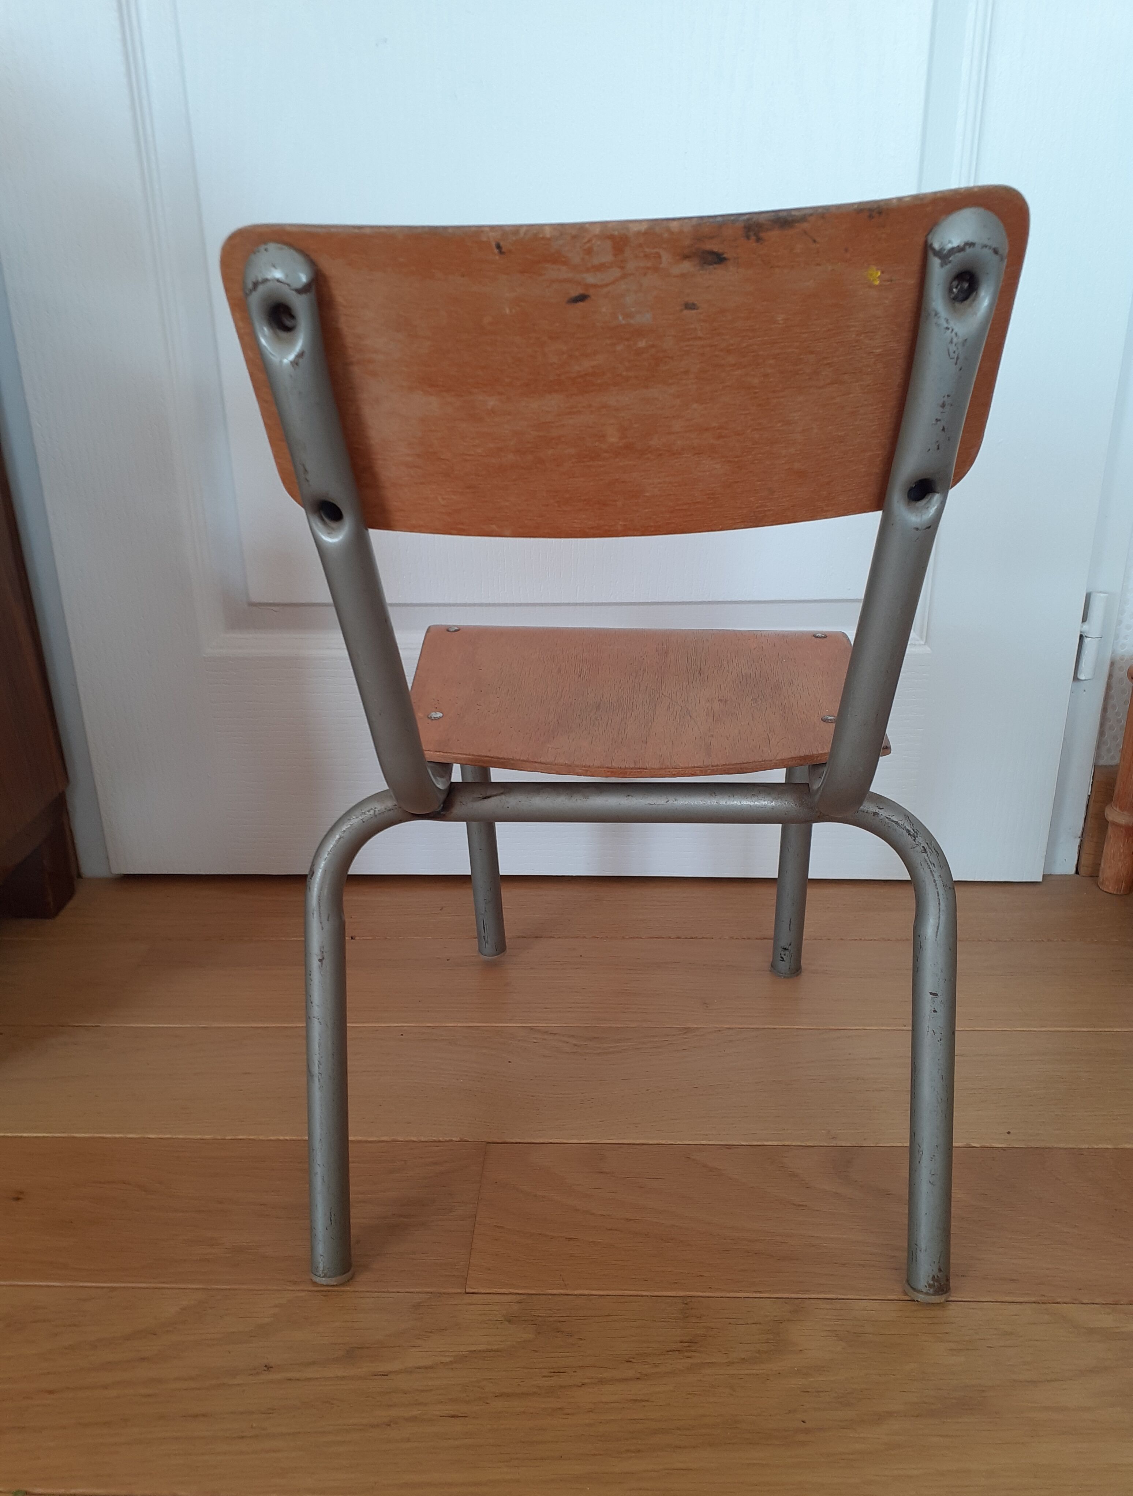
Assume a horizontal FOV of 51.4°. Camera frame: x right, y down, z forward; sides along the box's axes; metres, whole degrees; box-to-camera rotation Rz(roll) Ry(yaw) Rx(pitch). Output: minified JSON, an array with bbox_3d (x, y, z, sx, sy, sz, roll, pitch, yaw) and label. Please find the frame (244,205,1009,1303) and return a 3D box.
[{"bbox_3d":[0.036,-0.003,0.662,0.355,0.523,0.413,1,22,5],"label":"frame"}]

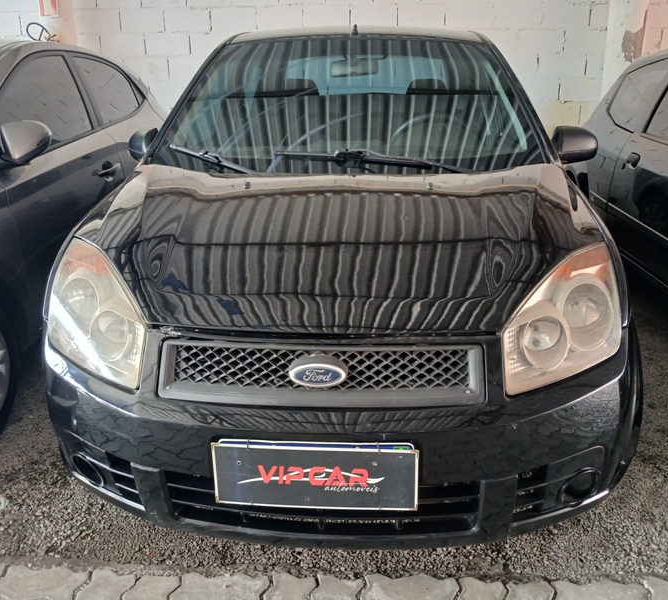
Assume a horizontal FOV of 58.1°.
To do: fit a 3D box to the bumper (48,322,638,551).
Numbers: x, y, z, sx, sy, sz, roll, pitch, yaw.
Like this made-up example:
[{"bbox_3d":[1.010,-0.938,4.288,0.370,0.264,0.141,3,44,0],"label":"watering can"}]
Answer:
[{"bbox_3d":[-0.017,0.277,1.434,1.640,0.510,0.480,1,17,4],"label":"bumper"}]

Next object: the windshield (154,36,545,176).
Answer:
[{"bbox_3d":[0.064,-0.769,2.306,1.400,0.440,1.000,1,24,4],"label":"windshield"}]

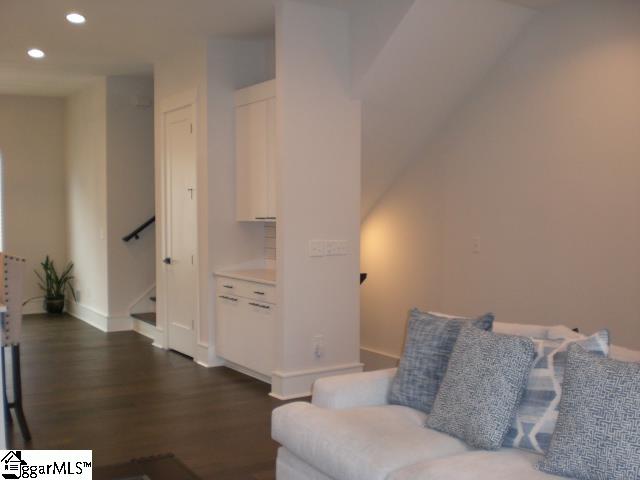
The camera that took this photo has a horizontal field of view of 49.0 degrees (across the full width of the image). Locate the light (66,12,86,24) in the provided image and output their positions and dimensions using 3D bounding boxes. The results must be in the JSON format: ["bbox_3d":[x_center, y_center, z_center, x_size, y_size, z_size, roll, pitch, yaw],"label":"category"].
[{"bbox_3d":[-1.962,-1.778,5.654,0.150,0.040,0.150,-2,3,-34],"label":"light"}]

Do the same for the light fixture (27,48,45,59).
[{"bbox_3d":[-2.809,-1.844,6.945,0.160,0.040,0.160,-2,3,-34],"label":"light fixture"}]

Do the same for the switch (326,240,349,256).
[{"bbox_3d":[0.149,0.066,5.667,0.225,0.120,0.020,-1,3,-34],"label":"switch"}]

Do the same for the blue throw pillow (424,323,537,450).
[{"bbox_3d":[0.736,0.667,3.251,0.160,0.492,0.469,27,-11,-30],"label":"blue throw pillow"}]

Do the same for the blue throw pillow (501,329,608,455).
[{"bbox_3d":[0.936,0.644,2.905,0.480,0.480,0.150,-5,-21,38],"label":"blue throw pillow"}]

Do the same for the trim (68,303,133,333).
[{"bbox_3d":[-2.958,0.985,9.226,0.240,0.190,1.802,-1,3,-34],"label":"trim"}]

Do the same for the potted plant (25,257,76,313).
[{"bbox_3d":[-3.681,0.664,9.602,0.580,0.800,0.460,-1,3,-34],"label":"potted plant"}]

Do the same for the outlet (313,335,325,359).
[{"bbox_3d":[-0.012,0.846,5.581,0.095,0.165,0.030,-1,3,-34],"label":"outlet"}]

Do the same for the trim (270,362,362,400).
[{"bbox_3d":[-0.014,1.141,5.798,0.821,0.201,0.200,-2,3,-34],"label":"trim"}]

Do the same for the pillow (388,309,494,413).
[{"bbox_3d":[0.619,0.632,3.646,0.502,0.517,0.160,3,-18,43],"label":"pillow"}]

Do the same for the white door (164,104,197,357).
[{"bbox_3d":[-1.383,-0.086,7.081,0.050,2.453,0.692,-2,3,-34],"label":"white door"}]

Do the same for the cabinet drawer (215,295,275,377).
[{"bbox_3d":[-0.472,0.788,6.103,0.420,0.590,1.030,-1,3,-34],"label":"cabinet drawer"}]

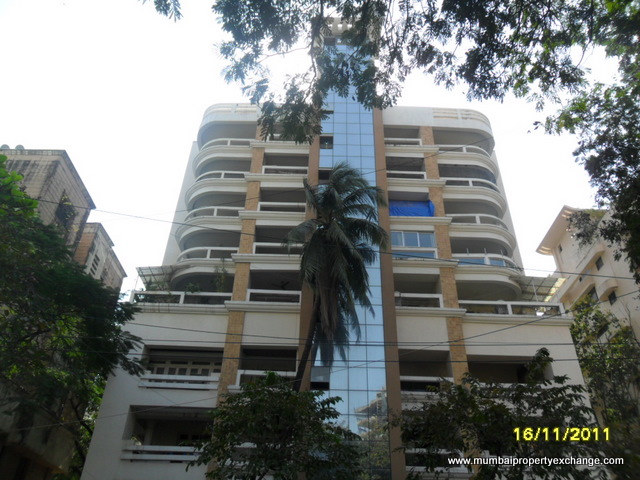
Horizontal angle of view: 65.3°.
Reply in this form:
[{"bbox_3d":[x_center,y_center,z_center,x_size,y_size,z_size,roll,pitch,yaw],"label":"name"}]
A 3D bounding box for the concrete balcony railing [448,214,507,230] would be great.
[{"bbox_3d":[9.931,-0.682,30.908,4.250,0.970,1.550,2,-37,1],"label":"concrete balcony railing"}]

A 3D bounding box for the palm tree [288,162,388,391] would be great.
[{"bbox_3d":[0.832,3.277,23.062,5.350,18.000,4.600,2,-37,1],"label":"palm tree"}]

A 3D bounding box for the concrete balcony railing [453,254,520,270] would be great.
[{"bbox_3d":[9.831,1.604,29.397,4.372,0.742,1.291,2,-36,0],"label":"concrete balcony railing"}]

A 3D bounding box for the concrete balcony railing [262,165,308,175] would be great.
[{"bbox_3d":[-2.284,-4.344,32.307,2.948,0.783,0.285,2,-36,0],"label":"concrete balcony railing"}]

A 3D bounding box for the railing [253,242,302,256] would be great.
[{"bbox_3d":[-2.415,0.610,28.228,2.900,0.900,0.250,2,-37,1],"label":"railing"}]

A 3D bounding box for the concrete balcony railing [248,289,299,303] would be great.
[{"bbox_3d":[-2.471,3.069,26.390,2.930,0.920,0.250,2,-37,1],"label":"concrete balcony railing"}]

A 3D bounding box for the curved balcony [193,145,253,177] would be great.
[{"bbox_3d":[-6.724,-5.333,34.418,4.372,1.220,2.216,2,-36,0],"label":"curved balcony"}]

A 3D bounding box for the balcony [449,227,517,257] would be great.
[{"bbox_3d":[10.185,0.119,30.860,4.778,1.220,2.186,2,-36,0],"label":"balcony"}]

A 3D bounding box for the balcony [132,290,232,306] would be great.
[{"bbox_3d":[-7.491,3.206,27.209,5.439,0.823,0.203,2,-36,0],"label":"balcony"}]

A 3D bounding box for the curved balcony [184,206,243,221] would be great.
[{"bbox_3d":[-6.810,-1.202,31.069,4.050,1.000,1.580,2,-37,1],"label":"curved balcony"}]

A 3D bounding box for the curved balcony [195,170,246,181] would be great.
[{"bbox_3d":[-6.570,-3.858,33.004,3.965,0.742,1.271,2,-36,0],"label":"curved balcony"}]

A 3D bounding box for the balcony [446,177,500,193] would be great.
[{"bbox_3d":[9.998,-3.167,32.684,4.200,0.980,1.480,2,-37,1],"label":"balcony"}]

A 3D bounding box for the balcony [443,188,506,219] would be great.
[{"bbox_3d":[10.067,-2.284,32.250,4.600,1.050,2.120,2,-37,1],"label":"balcony"}]

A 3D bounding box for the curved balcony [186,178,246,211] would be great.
[{"bbox_3d":[-6.855,-2.901,32.667,4.473,1.220,2.216,2,-36,0],"label":"curved balcony"}]

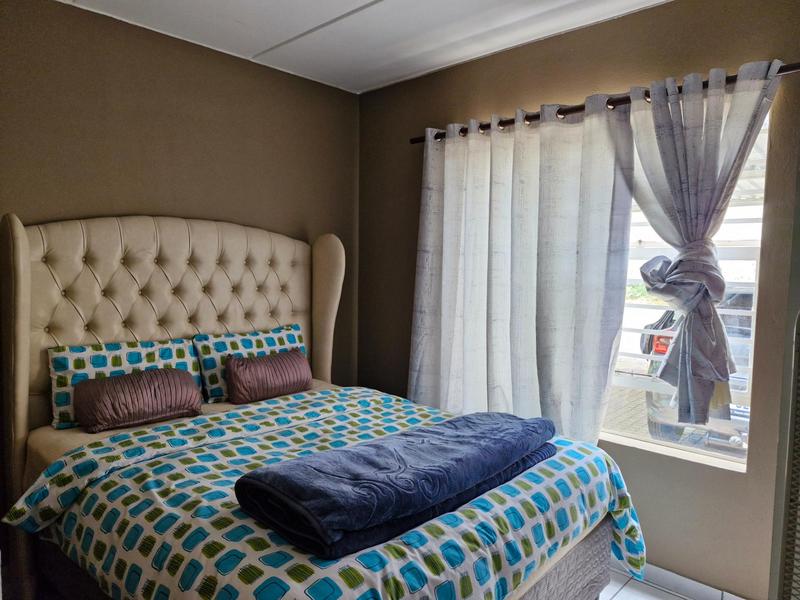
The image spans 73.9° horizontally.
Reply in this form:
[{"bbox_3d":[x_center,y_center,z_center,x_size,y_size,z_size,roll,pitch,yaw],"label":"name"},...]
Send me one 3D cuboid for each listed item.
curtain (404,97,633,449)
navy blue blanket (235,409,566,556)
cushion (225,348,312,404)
[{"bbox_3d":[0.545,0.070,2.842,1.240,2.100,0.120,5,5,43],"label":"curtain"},{"bbox_3d":[0.062,0.545,1.850,1.100,0.125,0.470,-3,5,-43],"label":"navy blue blanket"},{"bbox_3d":[-0.698,0.411,2.928,0.470,0.250,0.150,-3,-21,-47],"label":"cushion"}]

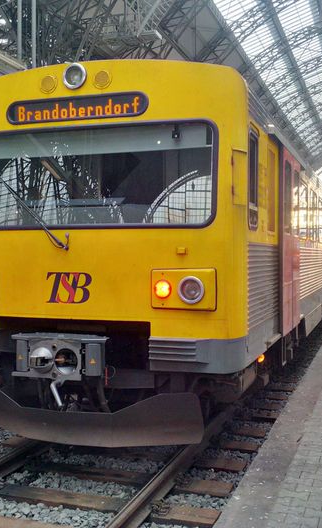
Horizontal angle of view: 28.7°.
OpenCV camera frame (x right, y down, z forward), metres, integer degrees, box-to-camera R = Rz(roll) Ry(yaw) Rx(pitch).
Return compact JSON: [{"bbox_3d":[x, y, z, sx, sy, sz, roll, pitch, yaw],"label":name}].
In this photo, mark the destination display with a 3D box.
[{"bbox_3d":[-0.732,-1.322,5.364,1.340,0.215,0.080,1,-4,19],"label":"destination display"}]

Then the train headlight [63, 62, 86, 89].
[{"bbox_3d":[-0.732,-1.591,5.350,0.230,0.235,0.110,1,1,19],"label":"train headlight"}]

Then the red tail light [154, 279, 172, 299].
[{"bbox_3d":[0.013,0.195,4.984,0.150,0.155,0.070,1,1,19],"label":"red tail light"}]

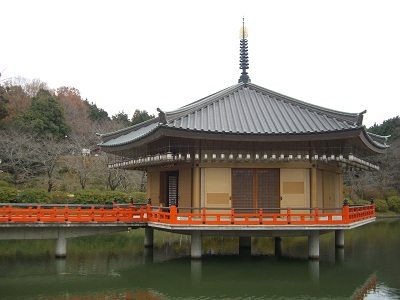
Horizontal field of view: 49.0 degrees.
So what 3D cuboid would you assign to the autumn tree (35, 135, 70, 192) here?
[{"bbox_3d":[-16.995,1.630,50.087,4.676,6.856,4.800,0,-6,0],"label":"autumn tree"}]

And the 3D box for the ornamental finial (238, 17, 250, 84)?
[{"bbox_3d":[2.337,-5.338,23.372,0.613,3.780,0.613,0,-6,0],"label":"ornamental finial"}]

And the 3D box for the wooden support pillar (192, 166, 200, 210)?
[{"bbox_3d":[-0.138,1.709,18.374,0.290,2.208,0.290,0,-6,0],"label":"wooden support pillar"}]

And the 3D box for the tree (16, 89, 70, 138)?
[{"bbox_3d":[-23.824,-4.978,66.847,8.219,8.943,7.500,0,-6,0],"label":"tree"}]

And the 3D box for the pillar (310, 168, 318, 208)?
[{"bbox_3d":[4.783,1.710,18.390,0.290,2.210,0.290,0,-6,0],"label":"pillar"}]

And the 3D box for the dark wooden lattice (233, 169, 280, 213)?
[{"bbox_3d":[2.350,1.783,18.374,2.021,2.020,0.100,0,-6,0],"label":"dark wooden lattice"}]

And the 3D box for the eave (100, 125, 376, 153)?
[{"bbox_3d":[2.311,0.043,22.819,15.052,0.646,13.035,0,-6,0],"label":"eave"}]

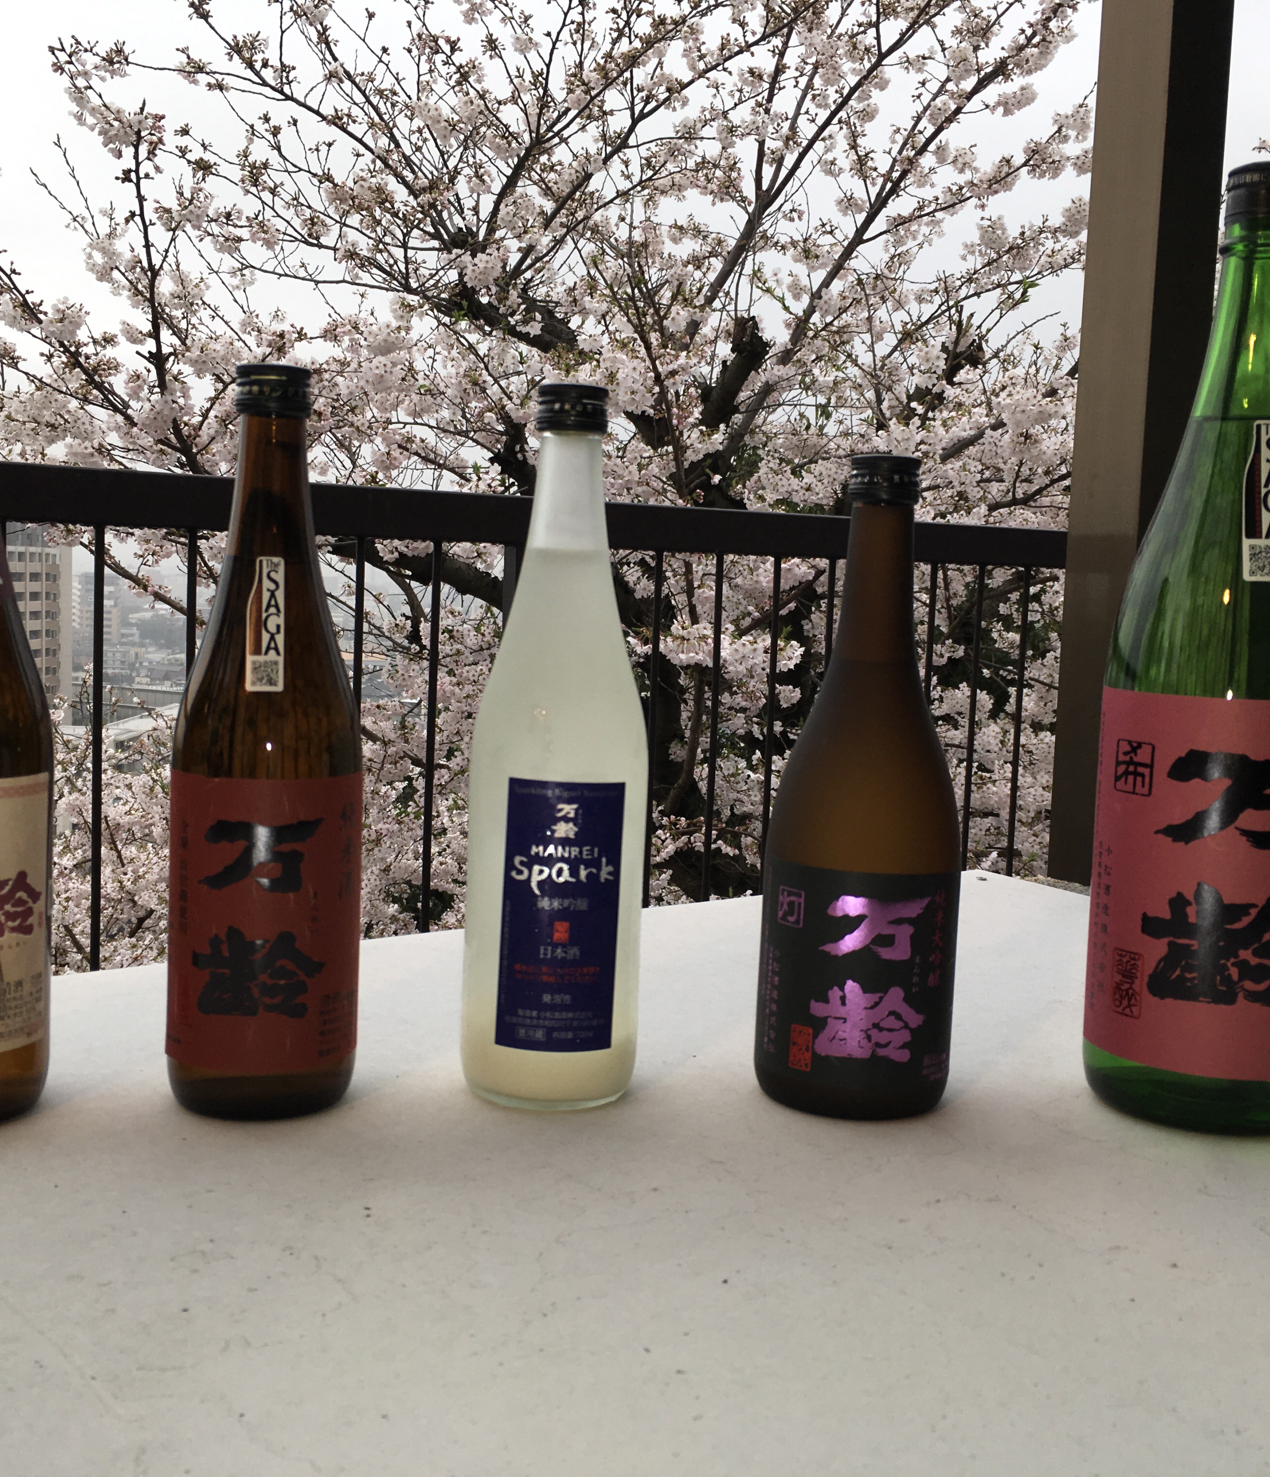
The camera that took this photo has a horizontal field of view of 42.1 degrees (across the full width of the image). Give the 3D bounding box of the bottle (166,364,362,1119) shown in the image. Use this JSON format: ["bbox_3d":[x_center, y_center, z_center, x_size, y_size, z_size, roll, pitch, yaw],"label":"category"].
[{"bbox_3d":[-0.150,0.000,0.675,0.077,0.299,0.077,1,5,-14],"label":"bottle"}]

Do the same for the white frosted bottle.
[{"bbox_3d":[-0.032,0.002,0.704,0.077,0.300,0.077,2,5,-4],"label":"white frosted bottle"}]

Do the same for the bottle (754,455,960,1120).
[{"bbox_3d":[0.100,0.019,0.712,0.084,0.276,0.084,2,5,0],"label":"bottle"}]

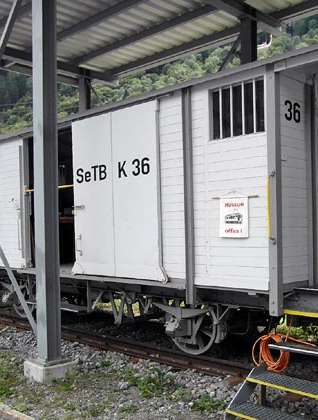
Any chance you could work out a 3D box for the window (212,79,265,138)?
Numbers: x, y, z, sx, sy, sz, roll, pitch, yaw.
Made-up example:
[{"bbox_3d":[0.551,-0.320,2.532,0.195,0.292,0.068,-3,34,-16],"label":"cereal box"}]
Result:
[{"bbox_3d":[0.817,-1.040,4.370,0.640,0.560,0.070,-2,-2,41],"label":"window"}]

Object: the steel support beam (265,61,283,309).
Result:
[{"bbox_3d":[1.122,-0.185,4.080,0.090,2.420,0.120,-2,-2,41],"label":"steel support beam"}]

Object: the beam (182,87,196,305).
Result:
[{"bbox_3d":[0.337,-0.163,4.720,0.085,2.430,0.090,-2,-2,41],"label":"beam"}]

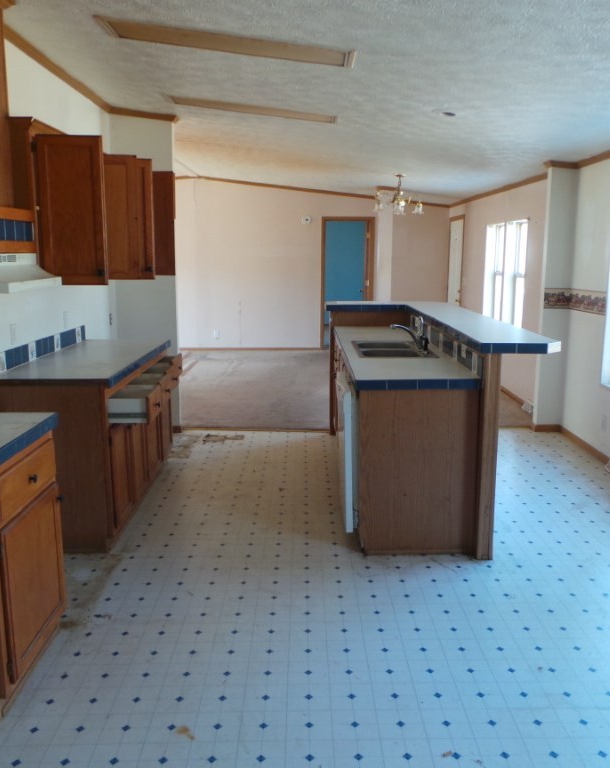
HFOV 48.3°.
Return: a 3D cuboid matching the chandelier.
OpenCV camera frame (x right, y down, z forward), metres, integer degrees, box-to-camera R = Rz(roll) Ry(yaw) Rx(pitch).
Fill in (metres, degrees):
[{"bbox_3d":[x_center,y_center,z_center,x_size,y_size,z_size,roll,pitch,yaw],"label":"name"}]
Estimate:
[{"bbox_3d":[1.071,-2.141,7.698,0.560,0.447,0.561,0,11,0],"label":"chandelier"}]

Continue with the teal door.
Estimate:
[{"bbox_3d":[0.683,-1.645,11.463,0.742,2.075,0.045,0,11,0],"label":"teal door"}]

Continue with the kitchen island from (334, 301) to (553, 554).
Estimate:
[{"bbox_3d":[0.722,0.064,4.919,1.038,1.113,3.083,0,11,0],"label":"kitchen island"}]

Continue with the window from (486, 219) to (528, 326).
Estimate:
[{"bbox_3d":[2.294,-1.166,7.776,0.083,1.348,1.545,0,11,0],"label":"window"}]

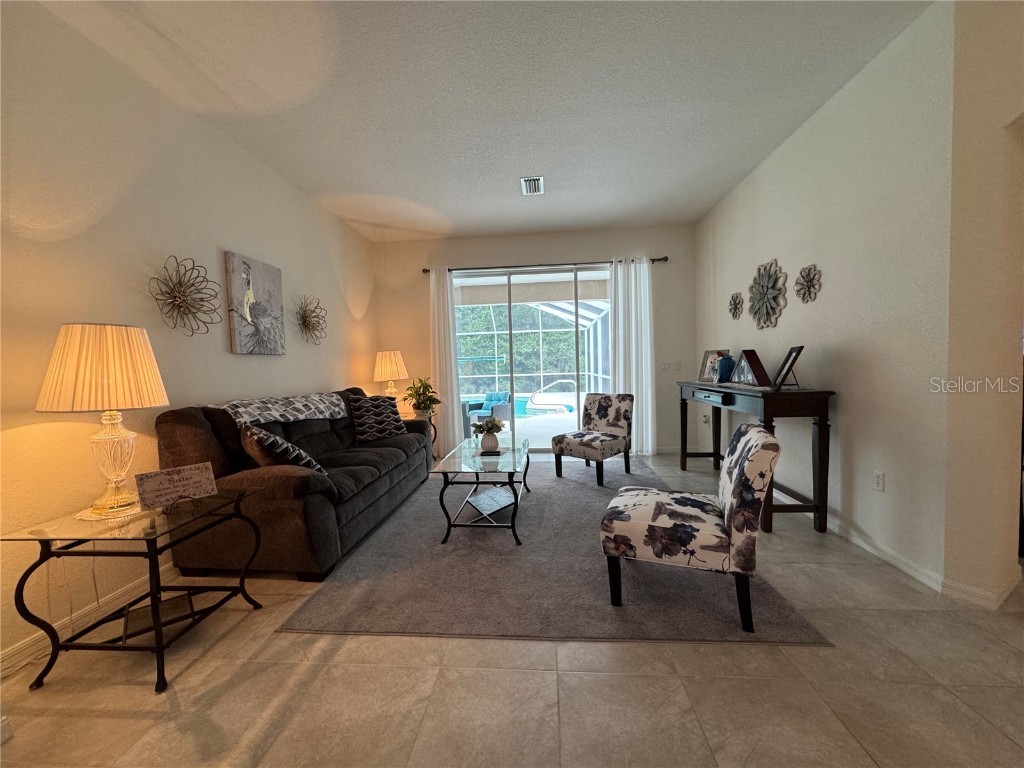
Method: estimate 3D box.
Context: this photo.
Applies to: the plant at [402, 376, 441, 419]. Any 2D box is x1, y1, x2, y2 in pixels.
[{"bbox_3d":[-1.117,0.162,5.092,0.448,0.502,0.430,-1,3,5],"label":"plant"}]

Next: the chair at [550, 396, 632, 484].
[{"bbox_3d":[0.865,0.538,4.385,0.556,0.851,0.741,1,4,44],"label":"chair"}]

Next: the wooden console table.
[{"bbox_3d":[1.984,0.494,3.641,0.464,0.956,1.763,-1,3,5],"label":"wooden console table"}]

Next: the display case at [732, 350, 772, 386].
[{"bbox_3d":[2.046,-0.137,3.572,0.100,0.295,0.560,-1,2,5],"label":"display case"}]

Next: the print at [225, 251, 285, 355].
[{"bbox_3d":[-2.006,-0.598,3.279,0.038,0.737,0.578,-1,3,5],"label":"print"}]

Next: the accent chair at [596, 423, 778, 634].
[{"bbox_3d":[0.865,0.636,2.077,0.720,0.830,0.560,-1,3,23],"label":"accent chair"}]

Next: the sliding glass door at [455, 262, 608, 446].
[{"bbox_3d":[0.406,-0.315,5.447,2.550,2.440,0.120,-1,2,5],"label":"sliding glass door"}]

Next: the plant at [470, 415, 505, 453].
[{"bbox_3d":[-0.167,0.379,3.315,0.269,0.299,0.257,-1,3,5],"label":"plant"}]

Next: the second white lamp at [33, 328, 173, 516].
[{"bbox_3d":[-1.861,0.162,1.924,0.442,0.843,0.442,-1,3,5],"label":"second white lamp"}]

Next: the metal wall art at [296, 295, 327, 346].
[{"bbox_3d":[-1.928,-0.610,3.926,0.084,0.460,0.460,-1,3,5],"label":"metal wall art"}]

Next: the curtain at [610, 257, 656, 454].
[{"bbox_3d":[1.542,-0.348,5.231,0.540,2.500,0.110,-1,2,5],"label":"curtain"}]

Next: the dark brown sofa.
[{"bbox_3d":[-1.397,0.577,3.354,0.970,0.970,2.140,-1,2,5],"label":"dark brown sofa"}]

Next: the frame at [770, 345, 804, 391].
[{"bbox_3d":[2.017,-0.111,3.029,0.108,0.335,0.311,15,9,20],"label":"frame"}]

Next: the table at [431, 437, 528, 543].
[{"bbox_3d":[-0.174,0.786,3.282,0.610,0.490,1.220,-1,2,5],"label":"table"}]

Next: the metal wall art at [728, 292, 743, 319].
[{"bbox_3d":[2.196,-0.762,4.075,0.040,0.270,0.275,-1,2,5],"label":"metal wall art"}]

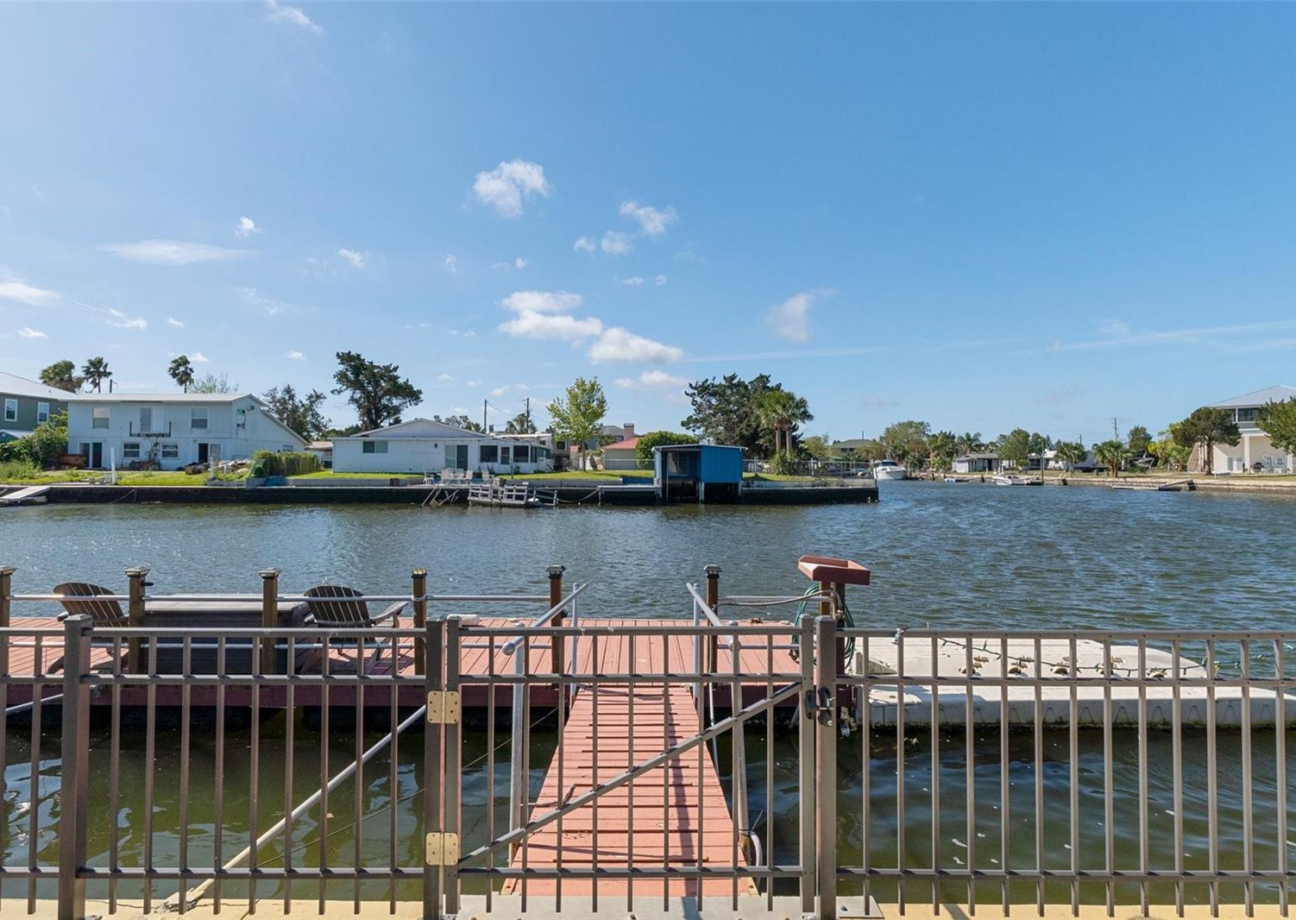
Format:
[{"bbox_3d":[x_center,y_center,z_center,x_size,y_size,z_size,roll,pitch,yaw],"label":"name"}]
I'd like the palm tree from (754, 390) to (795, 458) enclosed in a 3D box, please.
[{"bbox_3d":[9.800,-2.200,56.000,3.200,6.200,3.200,0,0,0],"label":"palm tree"}]

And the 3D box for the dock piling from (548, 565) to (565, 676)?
[{"bbox_3d":[-0.764,1.400,6.100,0.120,1.020,0.120,0,0,0],"label":"dock piling"}]

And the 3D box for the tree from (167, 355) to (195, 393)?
[{"bbox_3d":[-54.400,-5.650,85.000,3.100,13.200,3.100,0,0,0],"label":"tree"}]

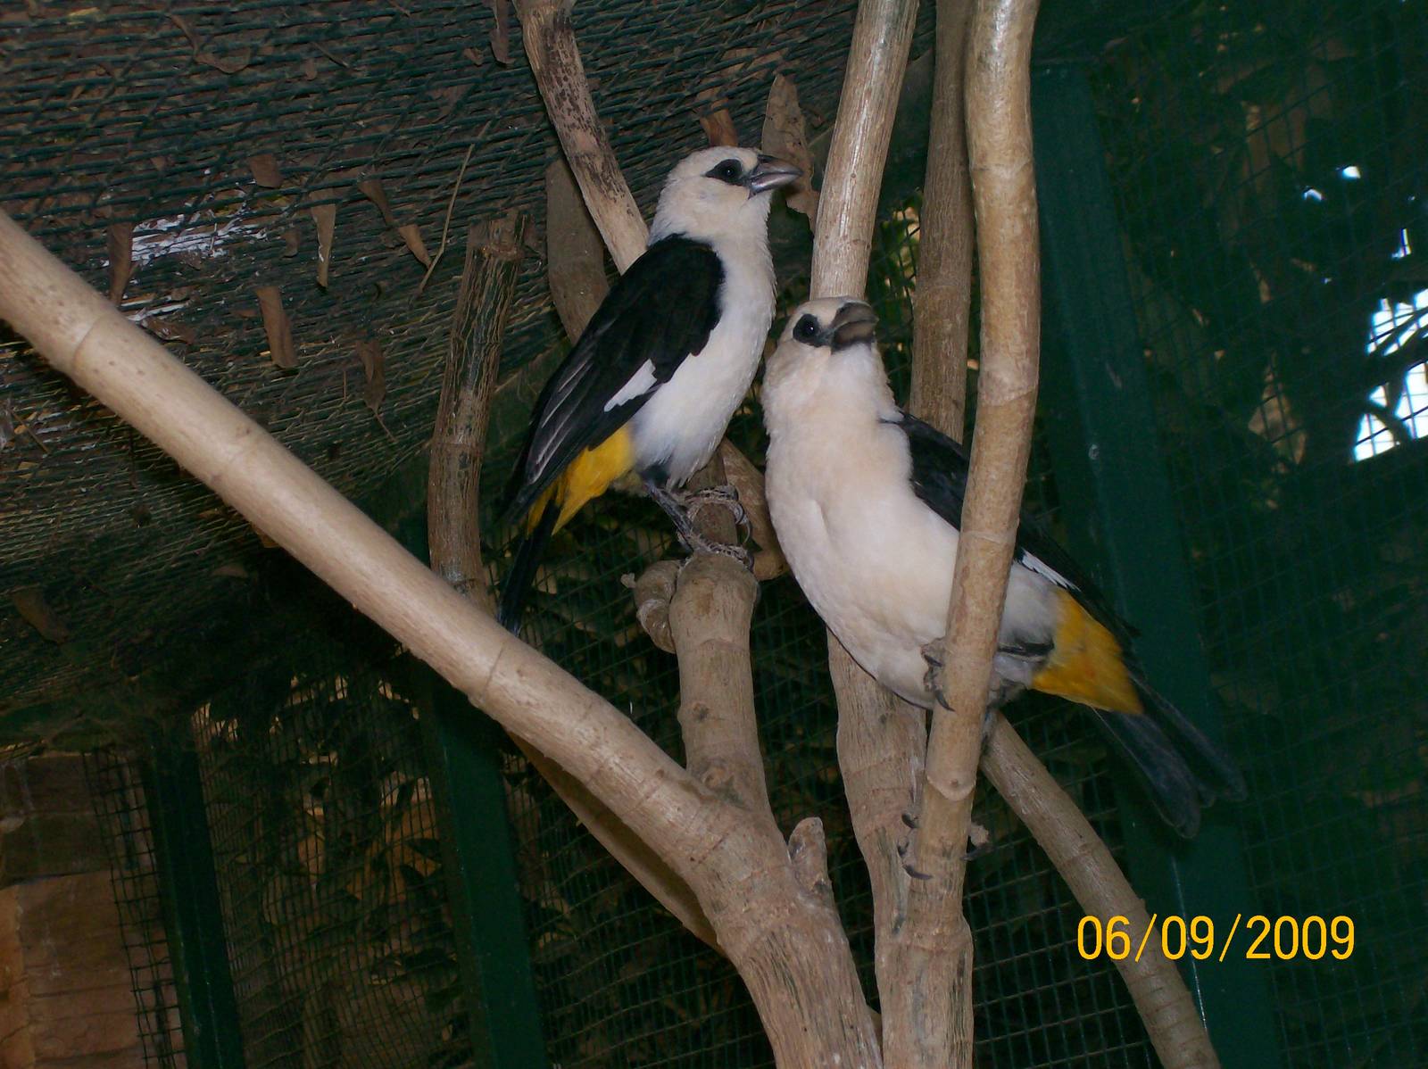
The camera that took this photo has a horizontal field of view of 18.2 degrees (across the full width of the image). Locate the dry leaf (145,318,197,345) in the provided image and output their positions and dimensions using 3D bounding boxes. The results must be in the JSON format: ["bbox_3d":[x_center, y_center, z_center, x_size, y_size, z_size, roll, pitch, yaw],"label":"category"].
[{"bbox_3d":[-0.221,-0.083,1.820,0.021,0.011,0.012,-11,-11,0],"label":"dry leaf"}]

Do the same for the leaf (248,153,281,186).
[{"bbox_3d":[-0.161,-0.131,1.600,0.013,0.013,0.009,-11,-11,0],"label":"leaf"}]

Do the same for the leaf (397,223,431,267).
[{"bbox_3d":[-0.120,-0.116,1.780,0.013,0.018,0.009,-11,-11,0],"label":"leaf"}]

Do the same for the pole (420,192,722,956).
[{"bbox_3d":[-0.066,0.025,1.650,0.068,0.288,0.055,-15,-9,0],"label":"pole"}]

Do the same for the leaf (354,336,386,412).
[{"bbox_3d":[-0.153,-0.070,1.980,0.015,0.033,0.009,-11,-11,0],"label":"leaf"}]

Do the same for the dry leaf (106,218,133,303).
[{"bbox_3d":[-0.219,-0.100,1.640,0.011,0.031,0.009,-11,-11,0],"label":"dry leaf"}]

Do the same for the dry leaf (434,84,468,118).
[{"bbox_3d":[-0.095,-0.157,1.610,0.013,0.013,0.009,-11,-11,0],"label":"dry leaf"}]

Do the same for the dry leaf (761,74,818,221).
[{"bbox_3d":[0.028,-0.146,1.680,0.022,0.055,0.014,-11,-11,0],"label":"dry leaf"}]

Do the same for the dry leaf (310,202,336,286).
[{"bbox_3d":[-0.150,-0.111,1.710,0.011,0.033,0.009,-11,-11,0],"label":"dry leaf"}]

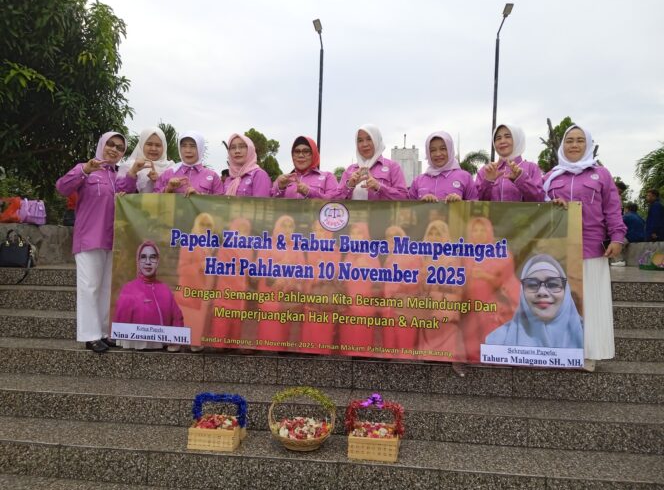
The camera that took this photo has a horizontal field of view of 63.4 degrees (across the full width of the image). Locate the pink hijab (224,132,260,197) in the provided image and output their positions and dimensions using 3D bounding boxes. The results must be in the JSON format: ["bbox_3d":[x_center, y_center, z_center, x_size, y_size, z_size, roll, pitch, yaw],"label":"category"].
[{"bbox_3d":[-0.607,-0.542,3.663,0.230,0.451,0.270,1,0,15],"label":"pink hijab"}]

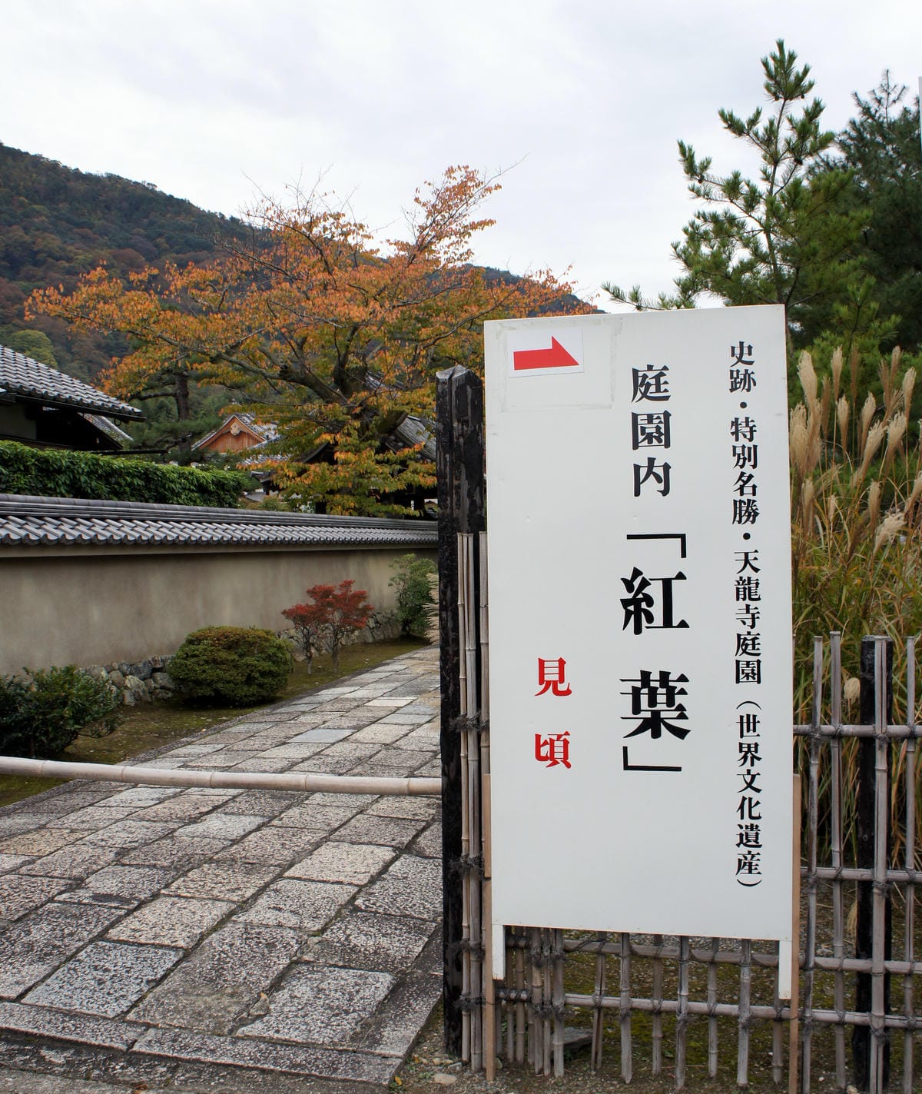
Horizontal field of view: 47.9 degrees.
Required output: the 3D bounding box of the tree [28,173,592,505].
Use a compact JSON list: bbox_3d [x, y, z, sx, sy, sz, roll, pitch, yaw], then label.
[{"bbox_3d":[-3.247,-3.272,22.500,11.600,9.800,10.500,-1,0,0],"label":"tree"}]

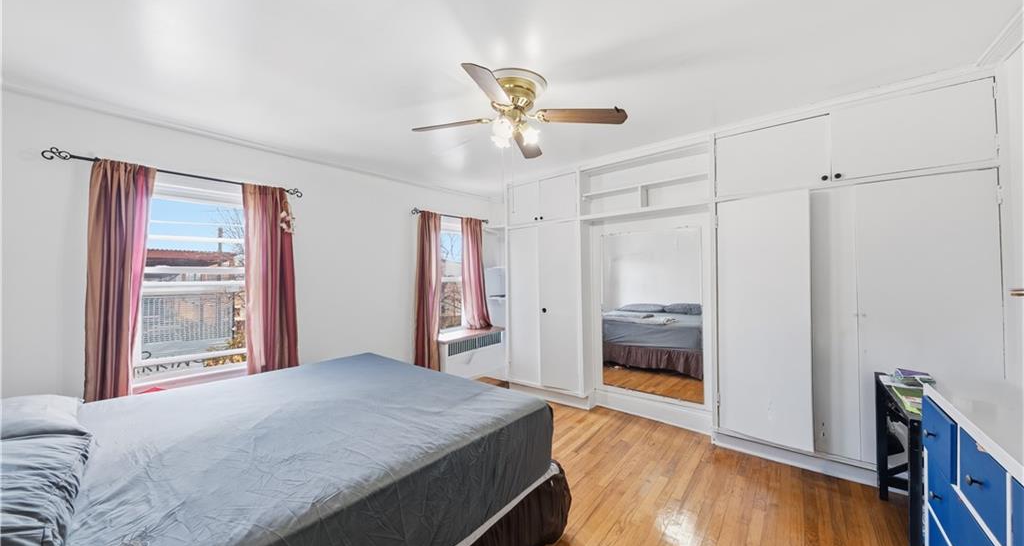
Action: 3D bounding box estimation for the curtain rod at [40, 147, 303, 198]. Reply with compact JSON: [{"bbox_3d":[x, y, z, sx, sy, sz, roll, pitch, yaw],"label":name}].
[{"bbox_3d":[-2.361,-0.719,2.572,0.090,0.075,1.400,-1,-1,40],"label":"curtain rod"}]

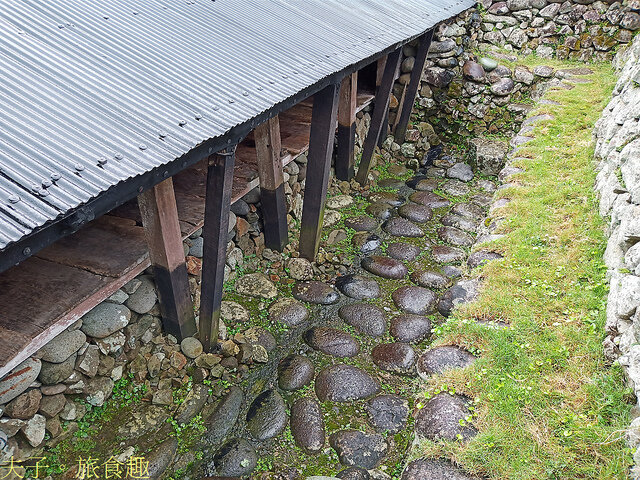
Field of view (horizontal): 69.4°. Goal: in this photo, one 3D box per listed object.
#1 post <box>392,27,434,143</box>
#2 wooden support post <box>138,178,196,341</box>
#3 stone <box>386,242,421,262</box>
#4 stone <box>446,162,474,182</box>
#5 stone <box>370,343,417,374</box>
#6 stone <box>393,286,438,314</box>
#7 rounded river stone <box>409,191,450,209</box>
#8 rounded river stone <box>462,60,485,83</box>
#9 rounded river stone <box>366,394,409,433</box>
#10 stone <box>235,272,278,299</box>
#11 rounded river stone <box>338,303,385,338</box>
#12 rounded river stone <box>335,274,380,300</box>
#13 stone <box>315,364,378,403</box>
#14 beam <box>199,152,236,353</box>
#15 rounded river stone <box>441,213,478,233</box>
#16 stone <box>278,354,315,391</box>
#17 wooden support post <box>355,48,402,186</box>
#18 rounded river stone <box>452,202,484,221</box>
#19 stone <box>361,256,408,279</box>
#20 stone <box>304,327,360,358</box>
[{"bbox_3d":[0.851,-1.360,4.266,0.090,1.072,0.062,23,38,17],"label":"post"},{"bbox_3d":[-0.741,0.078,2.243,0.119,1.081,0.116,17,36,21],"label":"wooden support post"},{"bbox_3d":[0.734,0.111,4.054,0.299,0.150,0.248,5,32,8],"label":"stone"},{"bbox_3d":[1.306,-0.624,4.279,0.235,0.150,0.194,8,31,14],"label":"stone"},{"bbox_3d":[0.481,0.766,3.007,0.290,0.144,0.237,-2,32,-4],"label":"stone"},{"bbox_3d":[0.549,0.347,2.676,0.251,0.116,0.215,6,31,11],"label":"stone"},{"bbox_3d":[1.161,-0.417,4.897,0.444,0.179,0.272,16,36,24],"label":"rounded river stone"},{"bbox_3d":[1.970,-2.150,5.900,0.300,0.250,0.240,16,35,23],"label":"rounded river stone"},{"bbox_3d":[0.294,0.747,1.996,0.170,0.087,0.179,5,31,8],"label":"rounded river stone"},{"bbox_3d":[-0.386,0.277,2.776,0.277,0.115,0.184,17,34,27],"label":"stone"},{"bbox_3d":[0.261,0.450,2.661,0.291,0.138,0.184,23,39,32],"label":"rounded river stone"},{"bbox_3d":[0.246,0.295,2.902,0.271,0.133,0.177,15,36,22],"label":"rounded river stone"},{"bbox_3d":[0.115,0.664,2.134,0.284,0.121,0.200,2,30,4],"label":"stone"},{"bbox_3d":[-0.480,0.103,2.100,0.078,1.222,0.062,26,39,15],"label":"beam"},{"bbox_3d":[1.355,-0.171,4.506,0.222,0.151,0.405,-27,41,-36],"label":"rounded river stone"},{"bbox_3d":[-0.113,0.631,2.191,0.163,0.100,0.202,13,33,20],"label":"stone"},{"bbox_3d":[0.478,-0.969,3.839,0.100,1.220,0.100,23,36,16],"label":"wooden support post"},{"bbox_3d":[1.187,-0.237,3.676,0.240,0.103,0.170,16,34,26],"label":"rounded river stone"},{"bbox_3d":[0.540,0.235,3.857,0.404,0.148,0.217,15,35,22],"label":"stone"},{"bbox_3d":[0.064,0.522,2.378,0.301,0.116,0.163,15,33,23],"label":"stone"}]

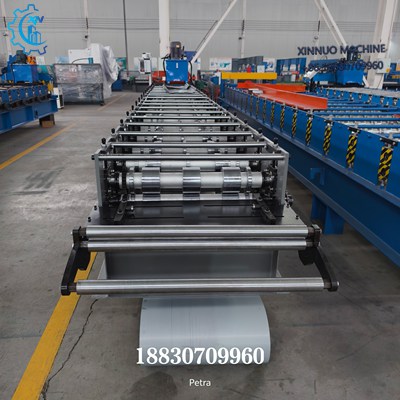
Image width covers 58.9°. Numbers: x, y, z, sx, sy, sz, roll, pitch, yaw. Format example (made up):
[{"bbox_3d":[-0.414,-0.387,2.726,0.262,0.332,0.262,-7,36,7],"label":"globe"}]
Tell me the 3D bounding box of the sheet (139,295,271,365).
[{"bbox_3d":[0.016,0.683,1.900,0.635,0.310,0.420,0,20,-3],"label":"sheet"}]

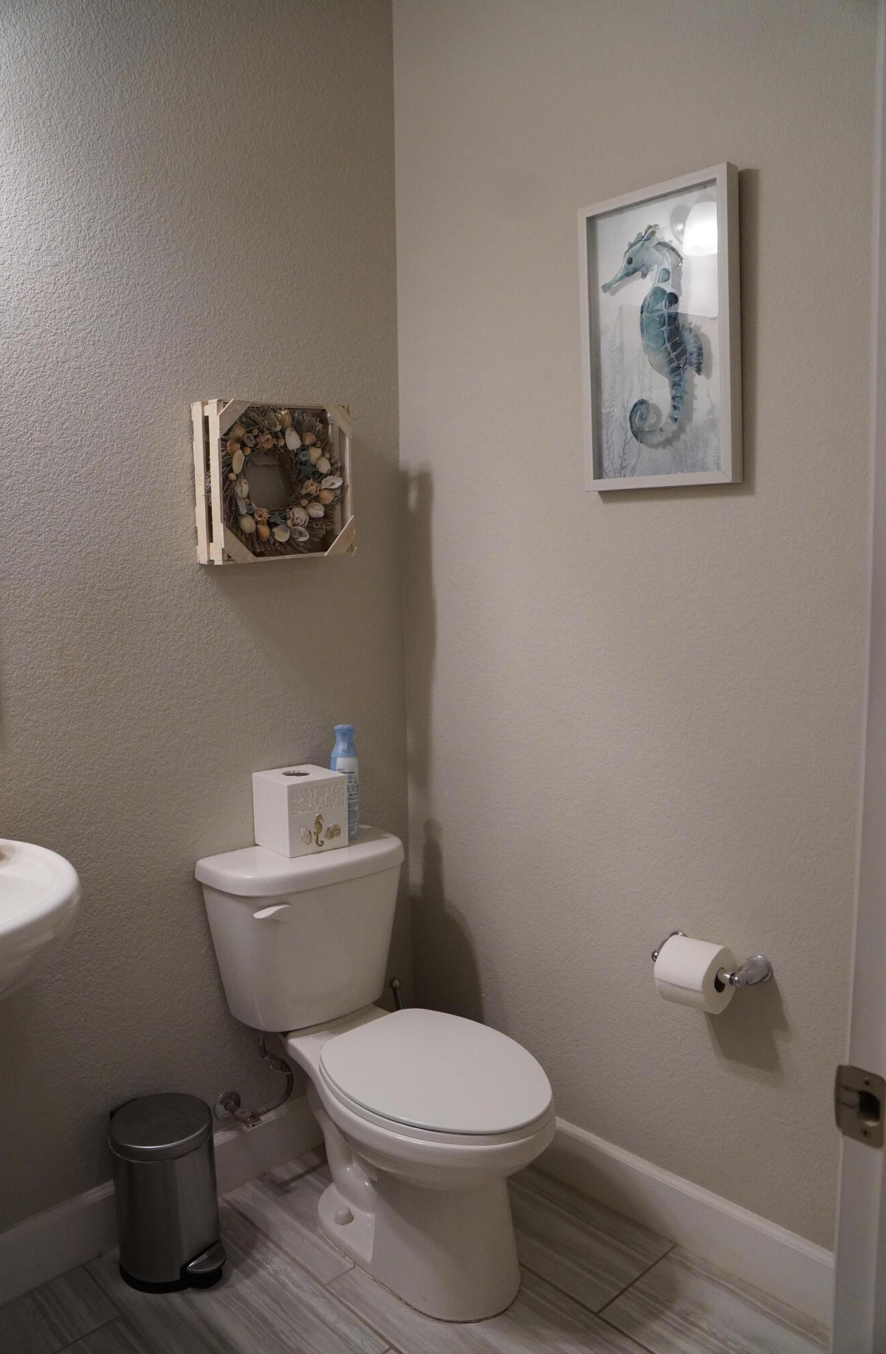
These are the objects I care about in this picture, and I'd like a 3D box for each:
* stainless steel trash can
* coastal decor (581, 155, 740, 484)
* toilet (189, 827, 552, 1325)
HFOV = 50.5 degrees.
[{"bbox_3d":[-0.518,0.973,1.776,0.255,0.292,0.192,4,8,36],"label":"stainless steel trash can"},{"bbox_3d":[0.383,-0.589,1.641,0.037,0.514,0.301,-10,11,-44],"label":"coastal decor"},{"bbox_3d":[-0.103,0.743,1.793,0.420,0.761,0.716,-7,9,-44],"label":"toilet"}]

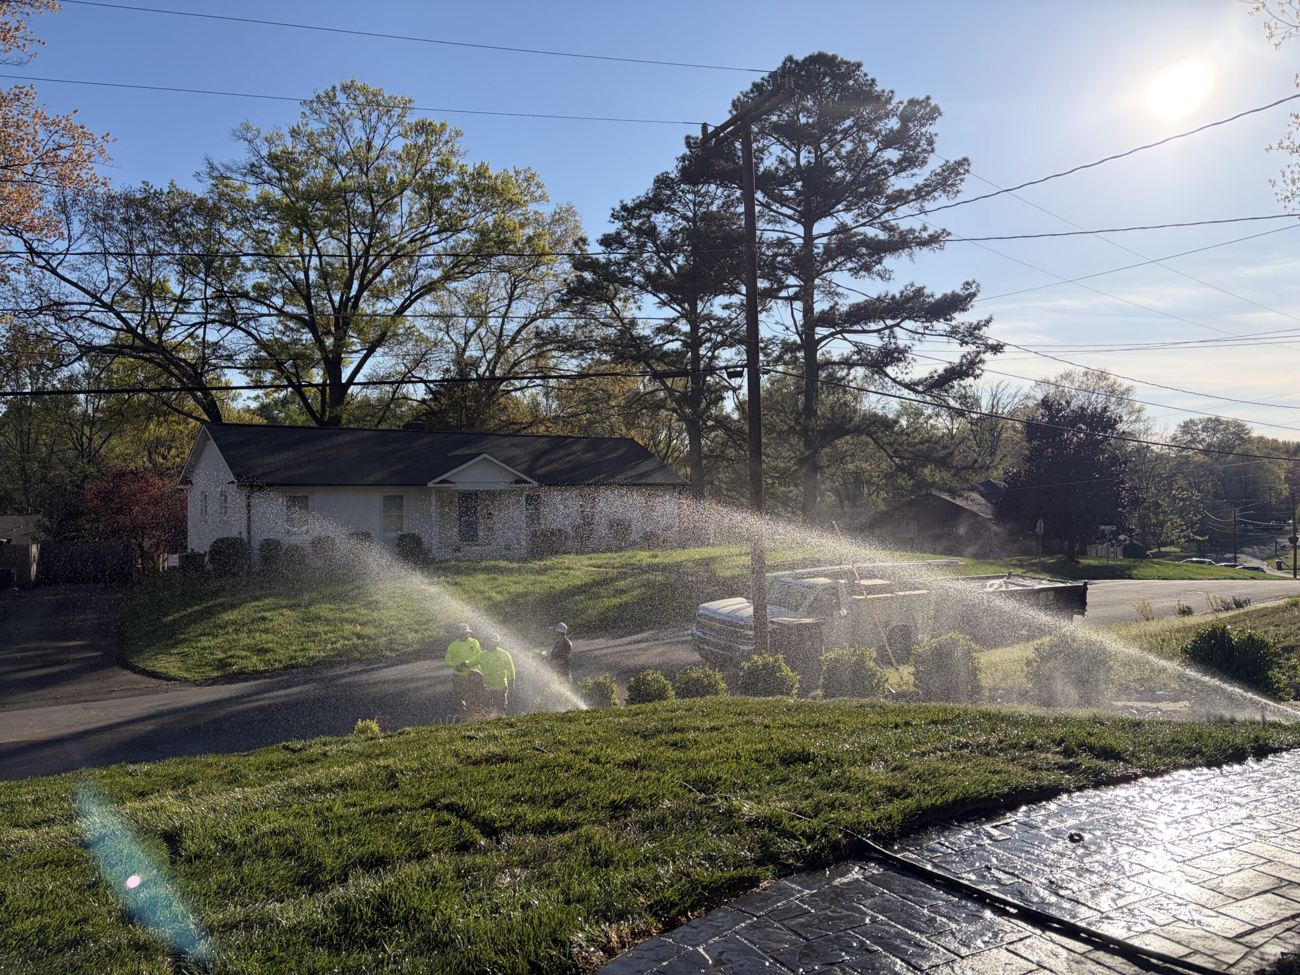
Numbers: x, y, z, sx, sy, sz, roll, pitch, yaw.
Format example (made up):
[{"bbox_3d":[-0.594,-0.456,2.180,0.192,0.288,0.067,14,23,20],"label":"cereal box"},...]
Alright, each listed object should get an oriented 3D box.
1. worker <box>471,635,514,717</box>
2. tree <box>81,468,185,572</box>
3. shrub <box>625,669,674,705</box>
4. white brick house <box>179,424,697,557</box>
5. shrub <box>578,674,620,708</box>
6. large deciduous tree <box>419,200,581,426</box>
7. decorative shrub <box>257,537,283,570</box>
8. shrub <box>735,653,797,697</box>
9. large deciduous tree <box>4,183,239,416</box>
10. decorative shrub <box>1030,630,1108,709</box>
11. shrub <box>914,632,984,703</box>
[{"bbox_3d":[-2.648,3.338,16.587,0.740,1.720,0.500,-1,-1,18],"label":"worker"},{"bbox_3d":[-20.789,1.356,39.500,4.478,4.314,4.300,0,0,0],"label":"tree"},{"bbox_3d":[0.004,2.717,12.903,0.661,0.640,0.661,-1,-1,0],"label":"shrub"},{"bbox_3d":[-9.338,0.285,45.245,21.071,5.618,9.879,0,-1,-37],"label":"white brick house"},{"bbox_3d":[-0.725,2.969,13.875,0.636,0.640,0.636,-1,-1,0],"label":"shrub"},{"bbox_3d":[-9.108,-7.055,59.840,10.800,20.781,10.800,-1,-1,0],"label":"large deciduous tree"},{"bbox_3d":[-13.569,2.360,34.891,0.920,1.200,0.920,0,-1,-37],"label":"decorative shrub"},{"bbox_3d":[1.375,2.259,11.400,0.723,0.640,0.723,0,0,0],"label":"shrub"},{"bbox_3d":[-25.762,-5.827,48.000,11.433,18.253,11.000,0,0,0],"label":"large deciduous tree"},{"bbox_3d":[3.454,1.515,8.045,0.672,0.660,0.672,-1,-1,0],"label":"decorative shrub"},{"bbox_3d":[2.748,1.680,9.000,0.655,0.655,0.655,0,0,0],"label":"shrub"}]

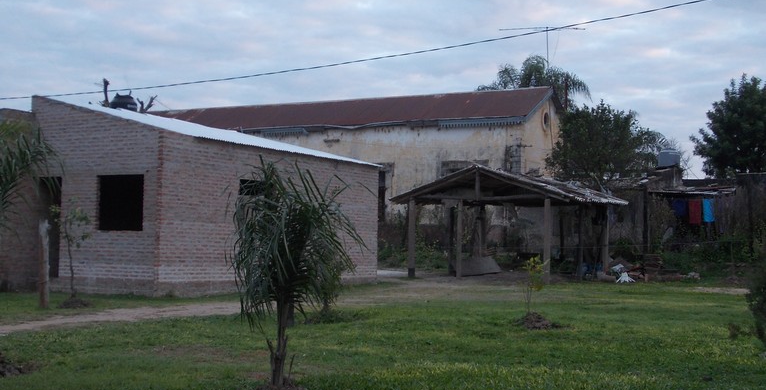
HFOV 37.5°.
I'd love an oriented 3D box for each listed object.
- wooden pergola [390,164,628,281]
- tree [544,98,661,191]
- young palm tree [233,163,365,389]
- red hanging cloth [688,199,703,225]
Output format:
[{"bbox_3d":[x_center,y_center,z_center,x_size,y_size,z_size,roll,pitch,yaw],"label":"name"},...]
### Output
[{"bbox_3d":[3.416,0.780,29.494,4.779,2.827,4.728,-1,-4,29],"label":"wooden pergola"},{"bbox_3d":[6.732,-0.260,34.854,3.550,5.352,3.550,1,-3,0],"label":"tree"},{"bbox_3d":[-0.749,0.678,10.000,1.150,2.039,1.150,1,-3,0],"label":"young palm tree"},{"bbox_3d":[8.864,0.468,32.000,0.400,0.740,0.060,-1,-4,29],"label":"red hanging cloth"}]

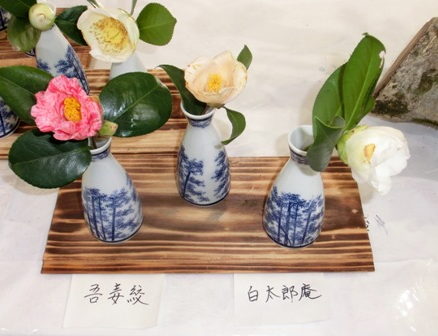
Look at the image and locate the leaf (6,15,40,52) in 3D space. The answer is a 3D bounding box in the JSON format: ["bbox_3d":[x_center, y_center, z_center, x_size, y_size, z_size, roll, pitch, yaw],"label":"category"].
[{"bbox_3d":[-0.205,-0.143,0.605,0.037,0.052,0.014,34,17,-2],"label":"leaf"}]

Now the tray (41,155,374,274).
[{"bbox_3d":[-0.011,0.048,0.618,0.334,0.009,0.143,0,53,0],"label":"tray"}]

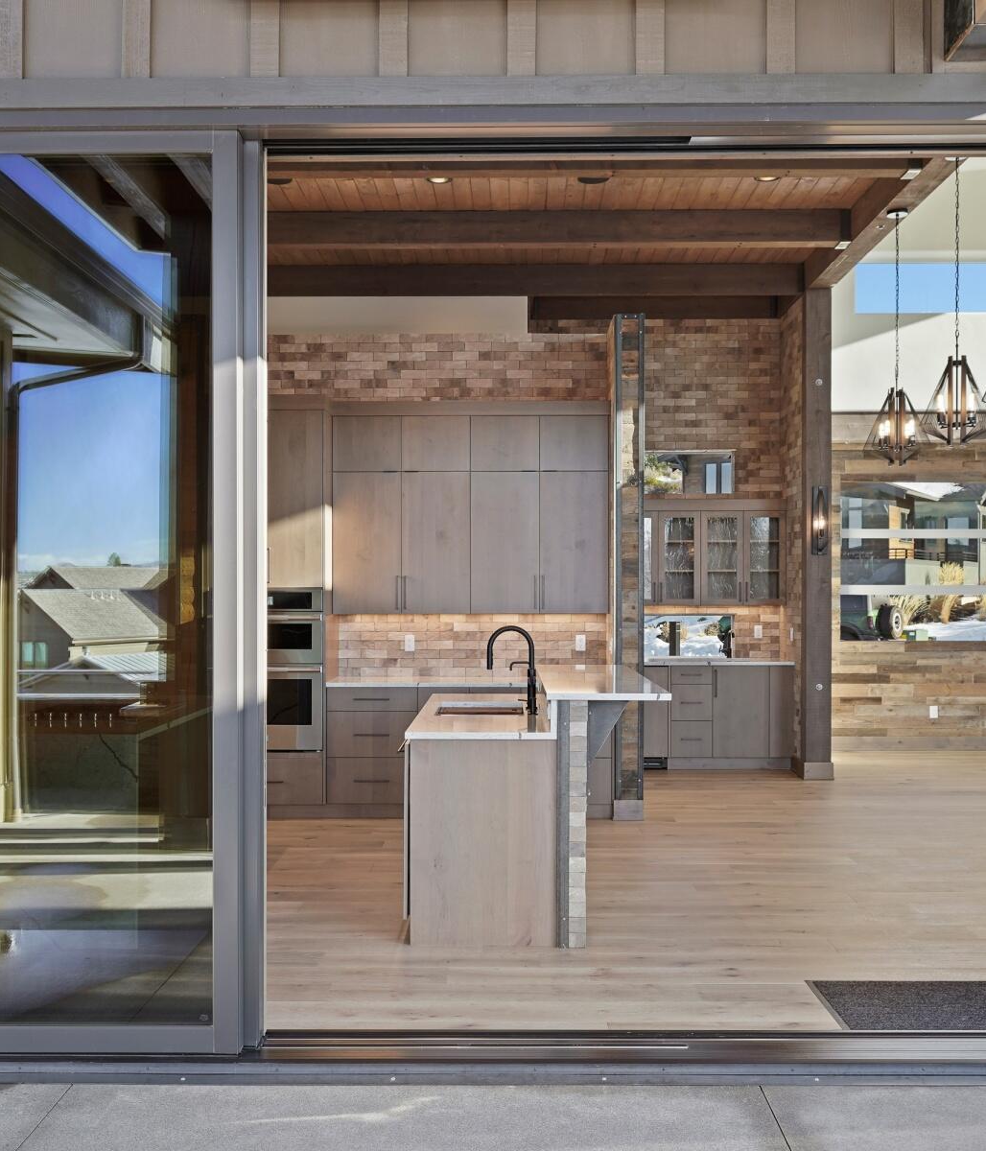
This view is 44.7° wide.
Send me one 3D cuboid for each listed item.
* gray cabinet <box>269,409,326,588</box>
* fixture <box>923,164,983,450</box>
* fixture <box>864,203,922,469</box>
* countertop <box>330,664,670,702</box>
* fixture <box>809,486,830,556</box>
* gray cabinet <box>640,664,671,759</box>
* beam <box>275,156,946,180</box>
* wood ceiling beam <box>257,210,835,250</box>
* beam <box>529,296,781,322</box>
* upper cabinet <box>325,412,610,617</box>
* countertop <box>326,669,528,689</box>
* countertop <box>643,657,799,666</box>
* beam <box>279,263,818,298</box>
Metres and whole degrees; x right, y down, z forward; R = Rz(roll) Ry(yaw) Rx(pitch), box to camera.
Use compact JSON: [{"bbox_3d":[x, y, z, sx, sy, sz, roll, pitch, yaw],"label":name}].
[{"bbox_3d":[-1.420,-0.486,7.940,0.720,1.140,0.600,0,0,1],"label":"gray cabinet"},{"bbox_3d":[2.540,-1.500,6.550,0.390,1.570,0.390,0,0,1],"label":"fixture"},{"bbox_3d":[2.600,-1.521,7.700,0.370,1.630,0.370,0,-1,1],"label":"fixture"},{"bbox_3d":[0.504,0.530,6.050,0.540,0.034,1.950,0,0,1],"label":"countertop"},{"bbox_3d":[2.604,-0.430,9.545,0.120,0.540,0.130,0,-1,1],"label":"fixture"},{"bbox_3d":[1.291,1.153,10.360,0.380,0.760,0.580,0,-1,1],"label":"gray cabinet"},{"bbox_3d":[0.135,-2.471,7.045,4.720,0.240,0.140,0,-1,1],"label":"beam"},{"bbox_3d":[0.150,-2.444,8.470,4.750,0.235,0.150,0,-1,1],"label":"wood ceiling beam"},{"bbox_3d":[1.398,-2.355,10.470,2.180,0.220,0.180,0,0,1],"label":"beam"},{"bbox_3d":[-0.141,-0.424,8.100,1.840,1.360,0.330,0,0,1],"label":"upper cabinet"},{"bbox_3d":[-0.150,0.706,7.940,1.800,0.033,0.630,0,0,1],"label":"countertop"},{"bbox_3d":[1.806,0.751,10.365,1.470,0.033,0.630,0,-1,1],"label":"countertop"},{"bbox_3d":[0.245,-2.365,9.700,4.460,0.250,0.200,0,0,1],"label":"beam"}]

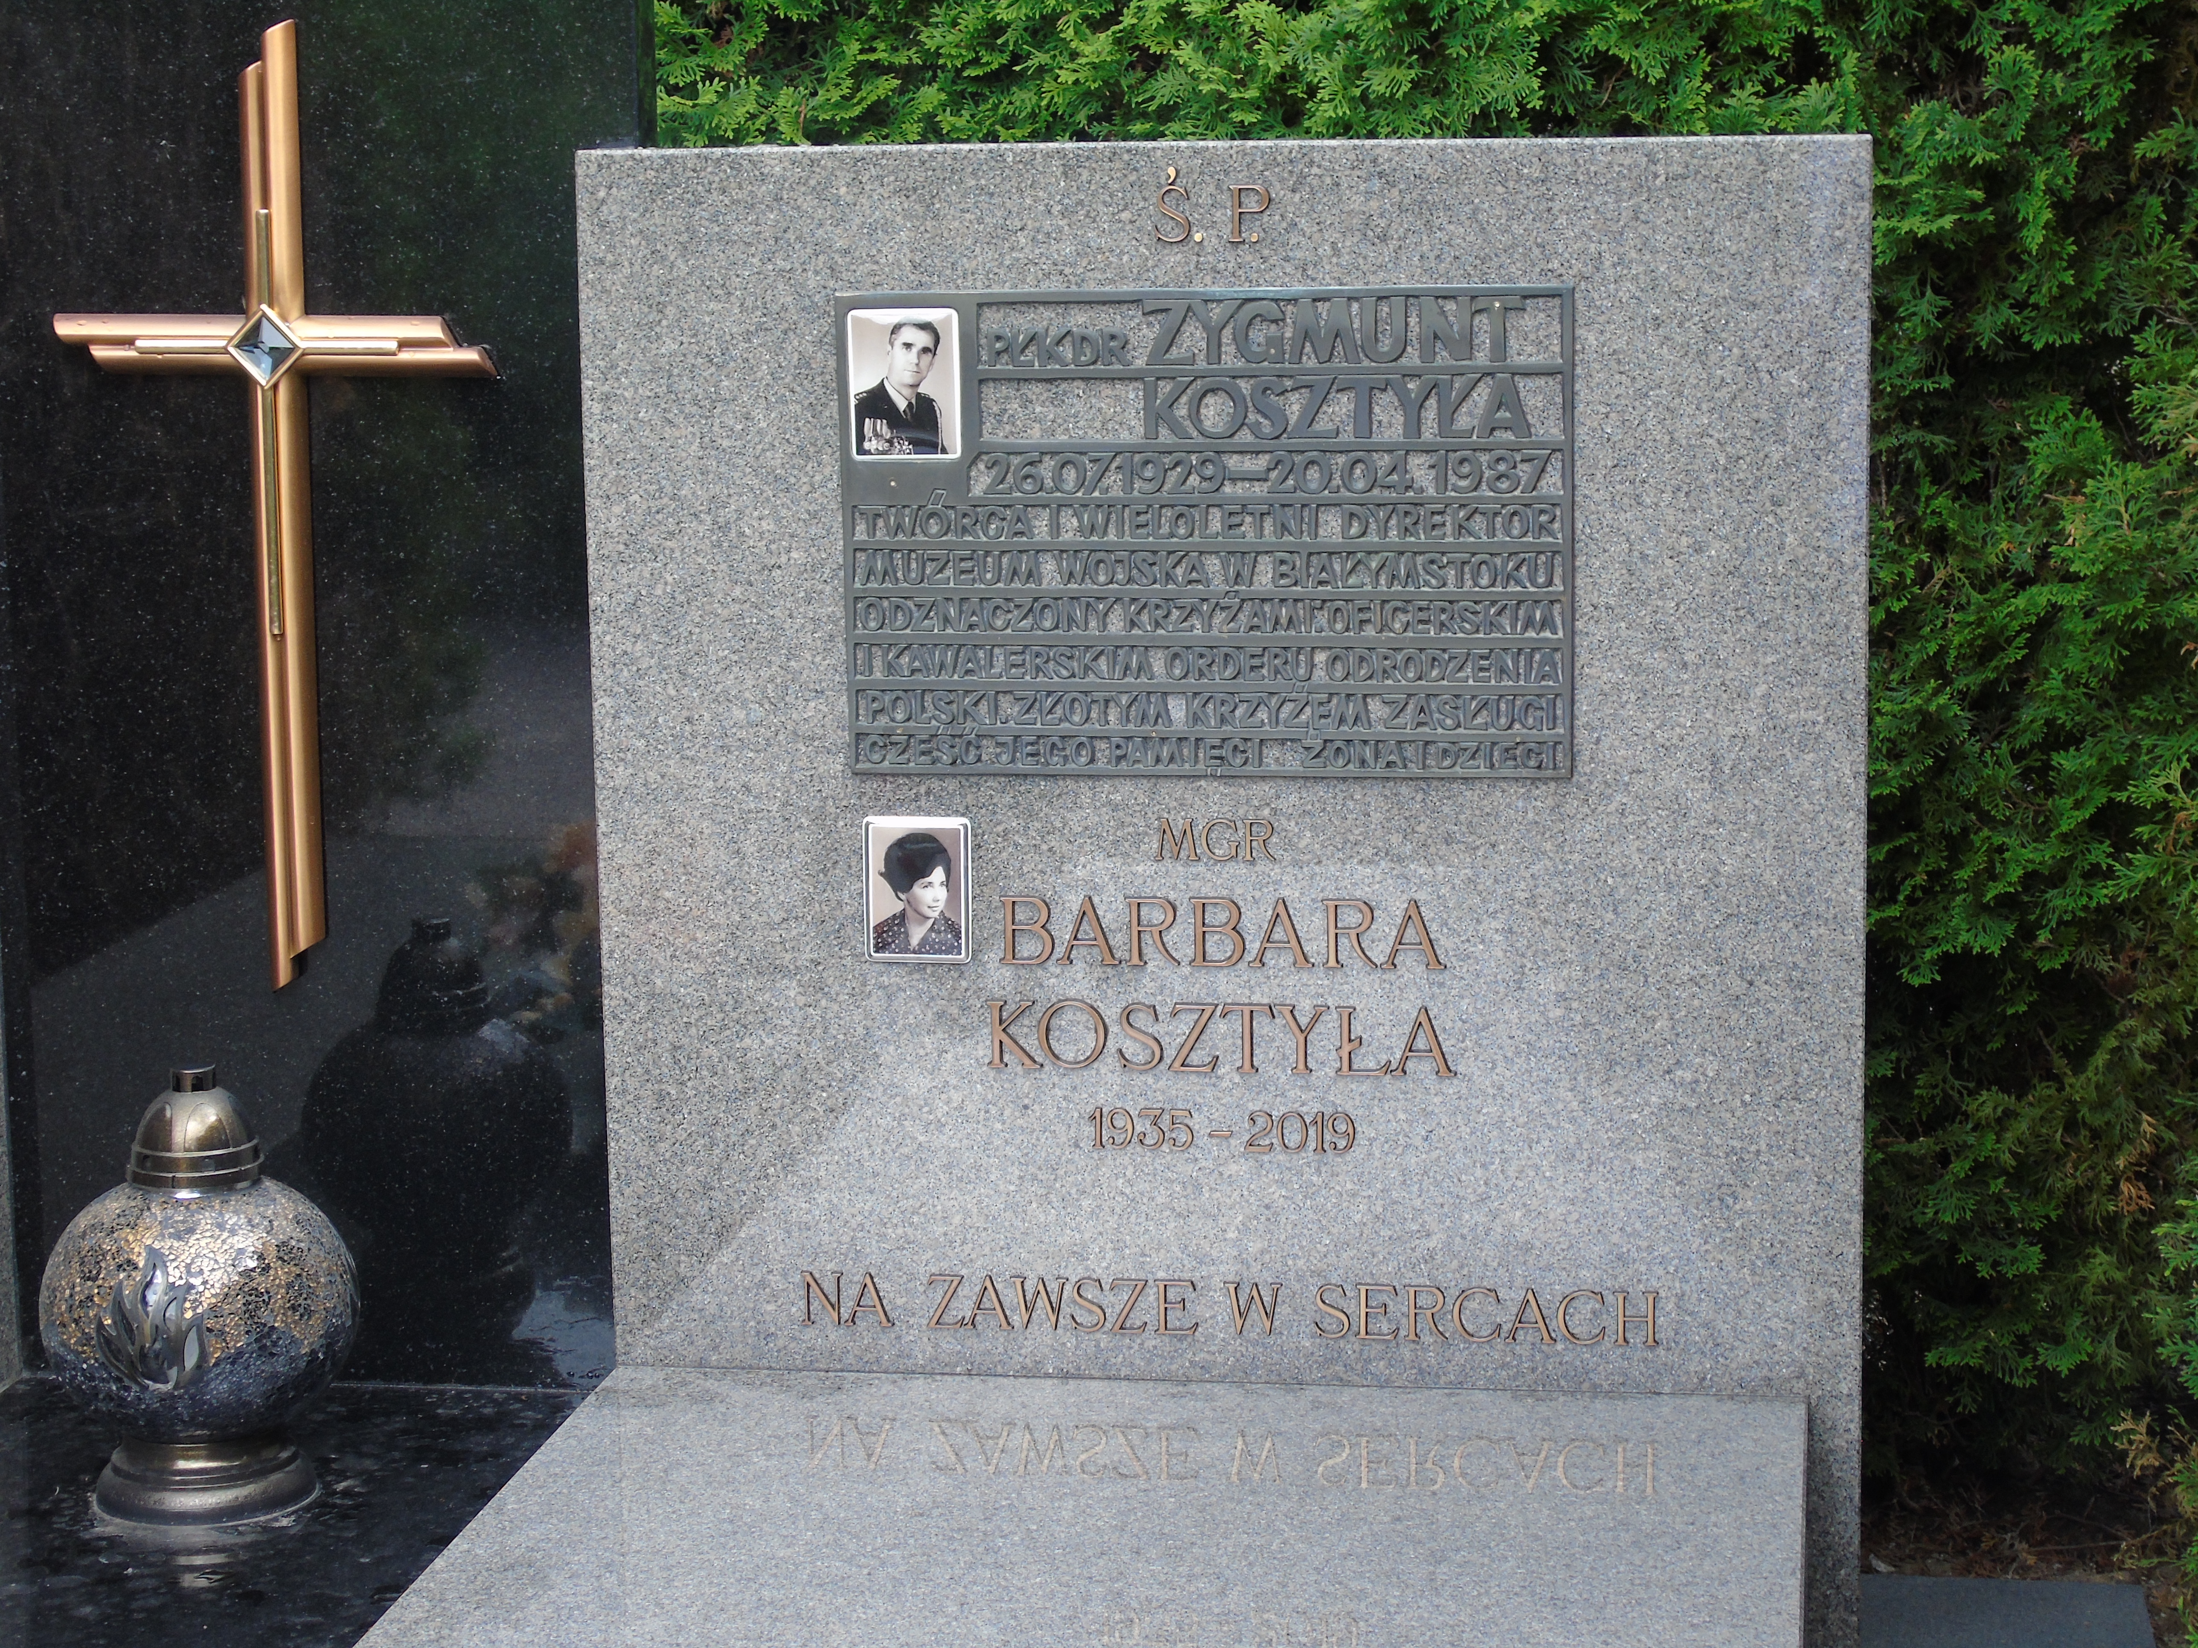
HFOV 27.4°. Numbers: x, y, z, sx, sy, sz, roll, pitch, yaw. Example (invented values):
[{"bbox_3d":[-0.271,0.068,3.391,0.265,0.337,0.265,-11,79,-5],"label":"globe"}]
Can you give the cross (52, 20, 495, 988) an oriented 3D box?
[{"bbox_3d":[-0.648,-0.245,3.574,0.362,0.773,0.042,1,10,8],"label":"cross"}]

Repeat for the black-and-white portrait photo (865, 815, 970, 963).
[{"bbox_3d":[-0.133,0.049,3.339,0.081,0.109,0.013,0,10,8],"label":"black-and-white portrait photo"}]

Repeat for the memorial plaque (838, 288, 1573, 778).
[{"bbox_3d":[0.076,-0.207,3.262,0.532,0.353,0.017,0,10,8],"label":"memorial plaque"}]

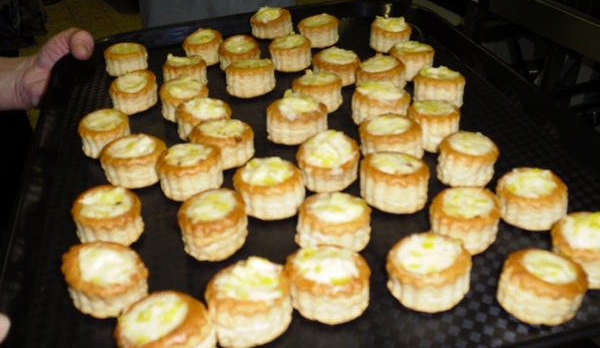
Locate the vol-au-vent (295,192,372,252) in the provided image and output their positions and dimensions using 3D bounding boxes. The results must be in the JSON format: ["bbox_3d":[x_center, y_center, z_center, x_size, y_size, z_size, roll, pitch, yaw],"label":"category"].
[{"bbox_3d":[0.022,0.029,0.416,0.049,0.020,0.049,-1,31,3],"label":"vol-au-vent"}]

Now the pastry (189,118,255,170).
[{"bbox_3d":[-0.057,-0.023,0.466,0.047,0.021,0.047,-3,31,0],"label":"pastry"}]

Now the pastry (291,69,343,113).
[{"bbox_3d":[0.017,-0.079,0.593,0.047,0.026,0.047,-1,31,2],"label":"pastry"}]

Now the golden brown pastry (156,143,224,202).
[{"bbox_3d":[-0.075,-0.002,0.431,0.044,0.023,0.044,-3,31,0],"label":"golden brown pastry"}]

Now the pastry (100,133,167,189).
[{"bbox_3d":[-0.134,-0.011,0.505,0.046,0.025,0.046,-5,31,0],"label":"pastry"}]

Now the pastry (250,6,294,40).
[{"bbox_3d":[-0.034,-0.190,0.780,0.050,0.027,0.050,-4,31,-2],"label":"pastry"}]

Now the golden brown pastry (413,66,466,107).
[{"bbox_3d":[0.132,-0.084,0.592,0.047,0.026,0.047,5,32,12],"label":"golden brown pastry"}]

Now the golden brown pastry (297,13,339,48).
[{"bbox_3d":[0.022,-0.157,0.685,0.044,0.023,0.044,-3,32,2],"label":"golden brown pastry"}]

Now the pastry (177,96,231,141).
[{"bbox_3d":[-0.084,-0.046,0.549,0.044,0.026,0.044,-5,31,0],"label":"pastry"}]

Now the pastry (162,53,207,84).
[{"bbox_3d":[-0.107,-0.094,0.585,0.041,0.022,0.041,-3,31,0],"label":"pastry"}]

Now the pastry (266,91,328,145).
[{"bbox_3d":[-0.002,-0.049,0.543,0.052,0.028,0.052,-3,31,0],"label":"pastry"}]

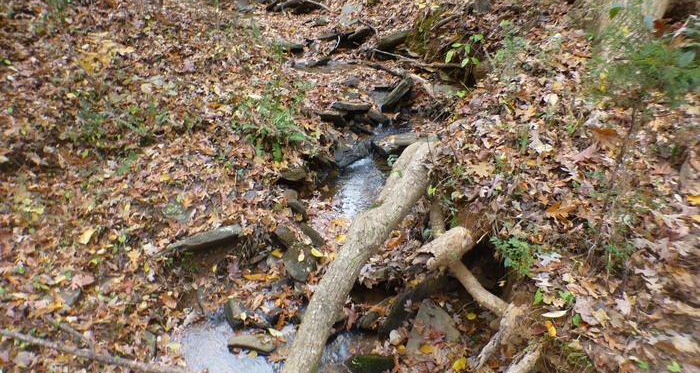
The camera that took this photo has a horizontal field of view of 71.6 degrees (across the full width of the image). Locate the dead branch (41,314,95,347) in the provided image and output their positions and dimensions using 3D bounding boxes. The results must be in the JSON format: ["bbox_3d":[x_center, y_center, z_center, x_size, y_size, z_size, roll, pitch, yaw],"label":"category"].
[{"bbox_3d":[-1.299,0.669,2.240,0.320,0.035,0.035,25,26,15],"label":"dead branch"}]

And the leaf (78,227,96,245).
[{"bbox_3d":[-1.596,0.298,2.950,0.065,0.020,0.120,29,43,18],"label":"leaf"}]

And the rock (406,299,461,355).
[{"bbox_3d":[0.456,0.764,2.650,0.270,0.080,0.310,0,39,0],"label":"rock"}]

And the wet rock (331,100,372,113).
[{"bbox_3d":[0.005,-0.775,4.700,0.380,0.080,0.220,0,19,0],"label":"wet rock"}]

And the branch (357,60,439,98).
[{"bbox_3d":[0.411,-0.963,4.350,0.140,0.080,0.896,-19,41,-43],"label":"branch"}]

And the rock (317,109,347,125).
[{"bbox_3d":[-0.175,-0.700,4.850,0.270,0.110,0.200,0,21,0],"label":"rock"}]

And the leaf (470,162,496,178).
[{"bbox_3d":[0.718,-0.087,2.650,0.140,0.030,0.110,-13,32,0],"label":"leaf"}]

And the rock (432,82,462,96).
[{"bbox_3d":[0.834,-0.830,4.150,0.280,0.090,0.200,0,19,0],"label":"rock"}]

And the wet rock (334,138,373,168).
[{"bbox_3d":[0.028,-0.265,3.900,0.300,0.170,0.250,0,19,0],"label":"wet rock"}]

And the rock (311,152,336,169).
[{"bbox_3d":[-0.169,-0.166,3.100,0.170,0.070,0.140,0,19,0],"label":"rock"}]

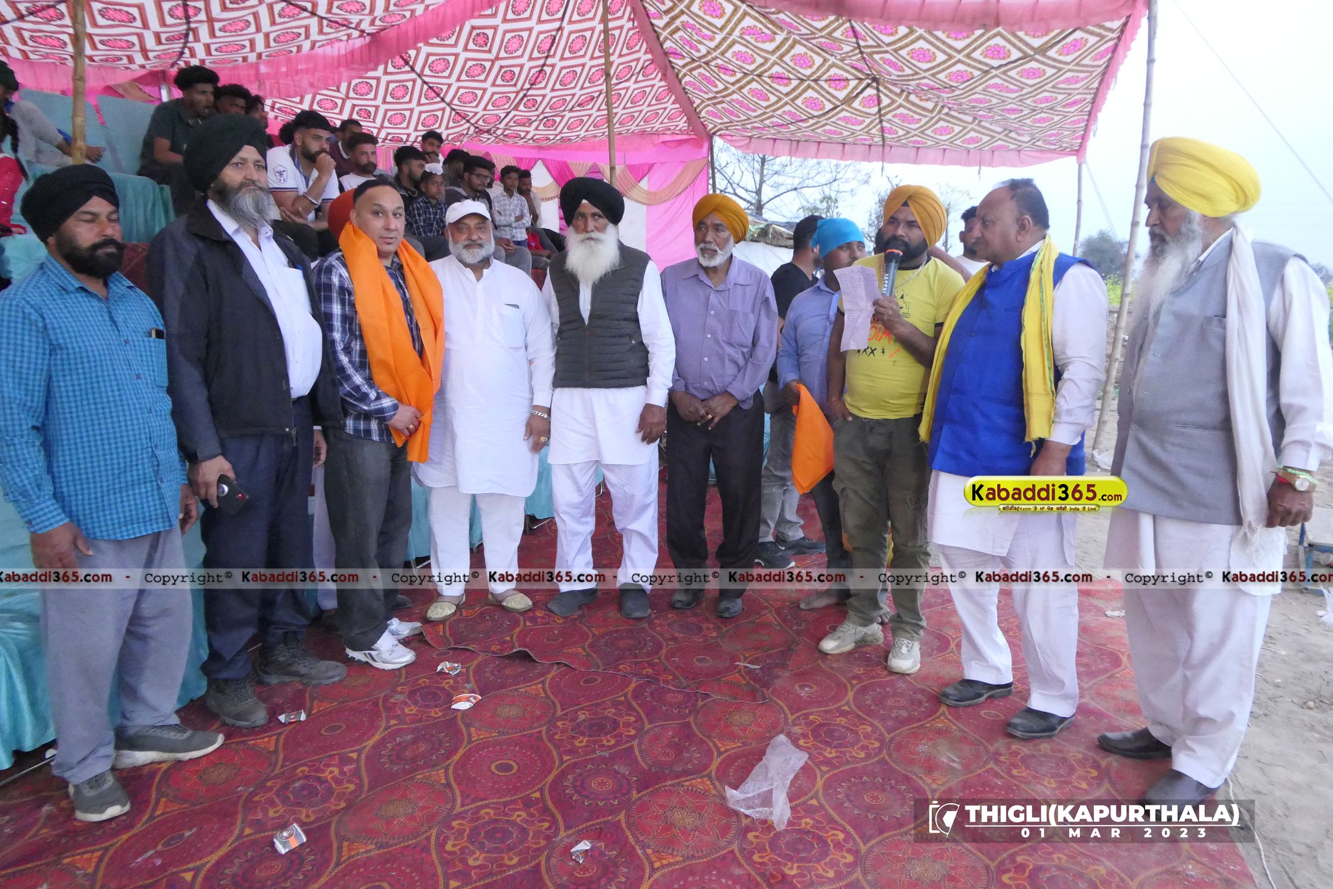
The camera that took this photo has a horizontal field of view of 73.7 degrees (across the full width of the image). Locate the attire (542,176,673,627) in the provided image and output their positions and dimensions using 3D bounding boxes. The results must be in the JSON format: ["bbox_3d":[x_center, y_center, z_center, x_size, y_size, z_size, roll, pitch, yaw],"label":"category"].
[{"bbox_3d":[-0.243,-0.186,3.776,0.570,1.815,0.350,2,11,8],"label":"attire"}]

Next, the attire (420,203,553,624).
[{"bbox_3d":[-0.761,-0.138,3.753,0.580,1.725,0.380,-1,11,-9],"label":"attire"}]

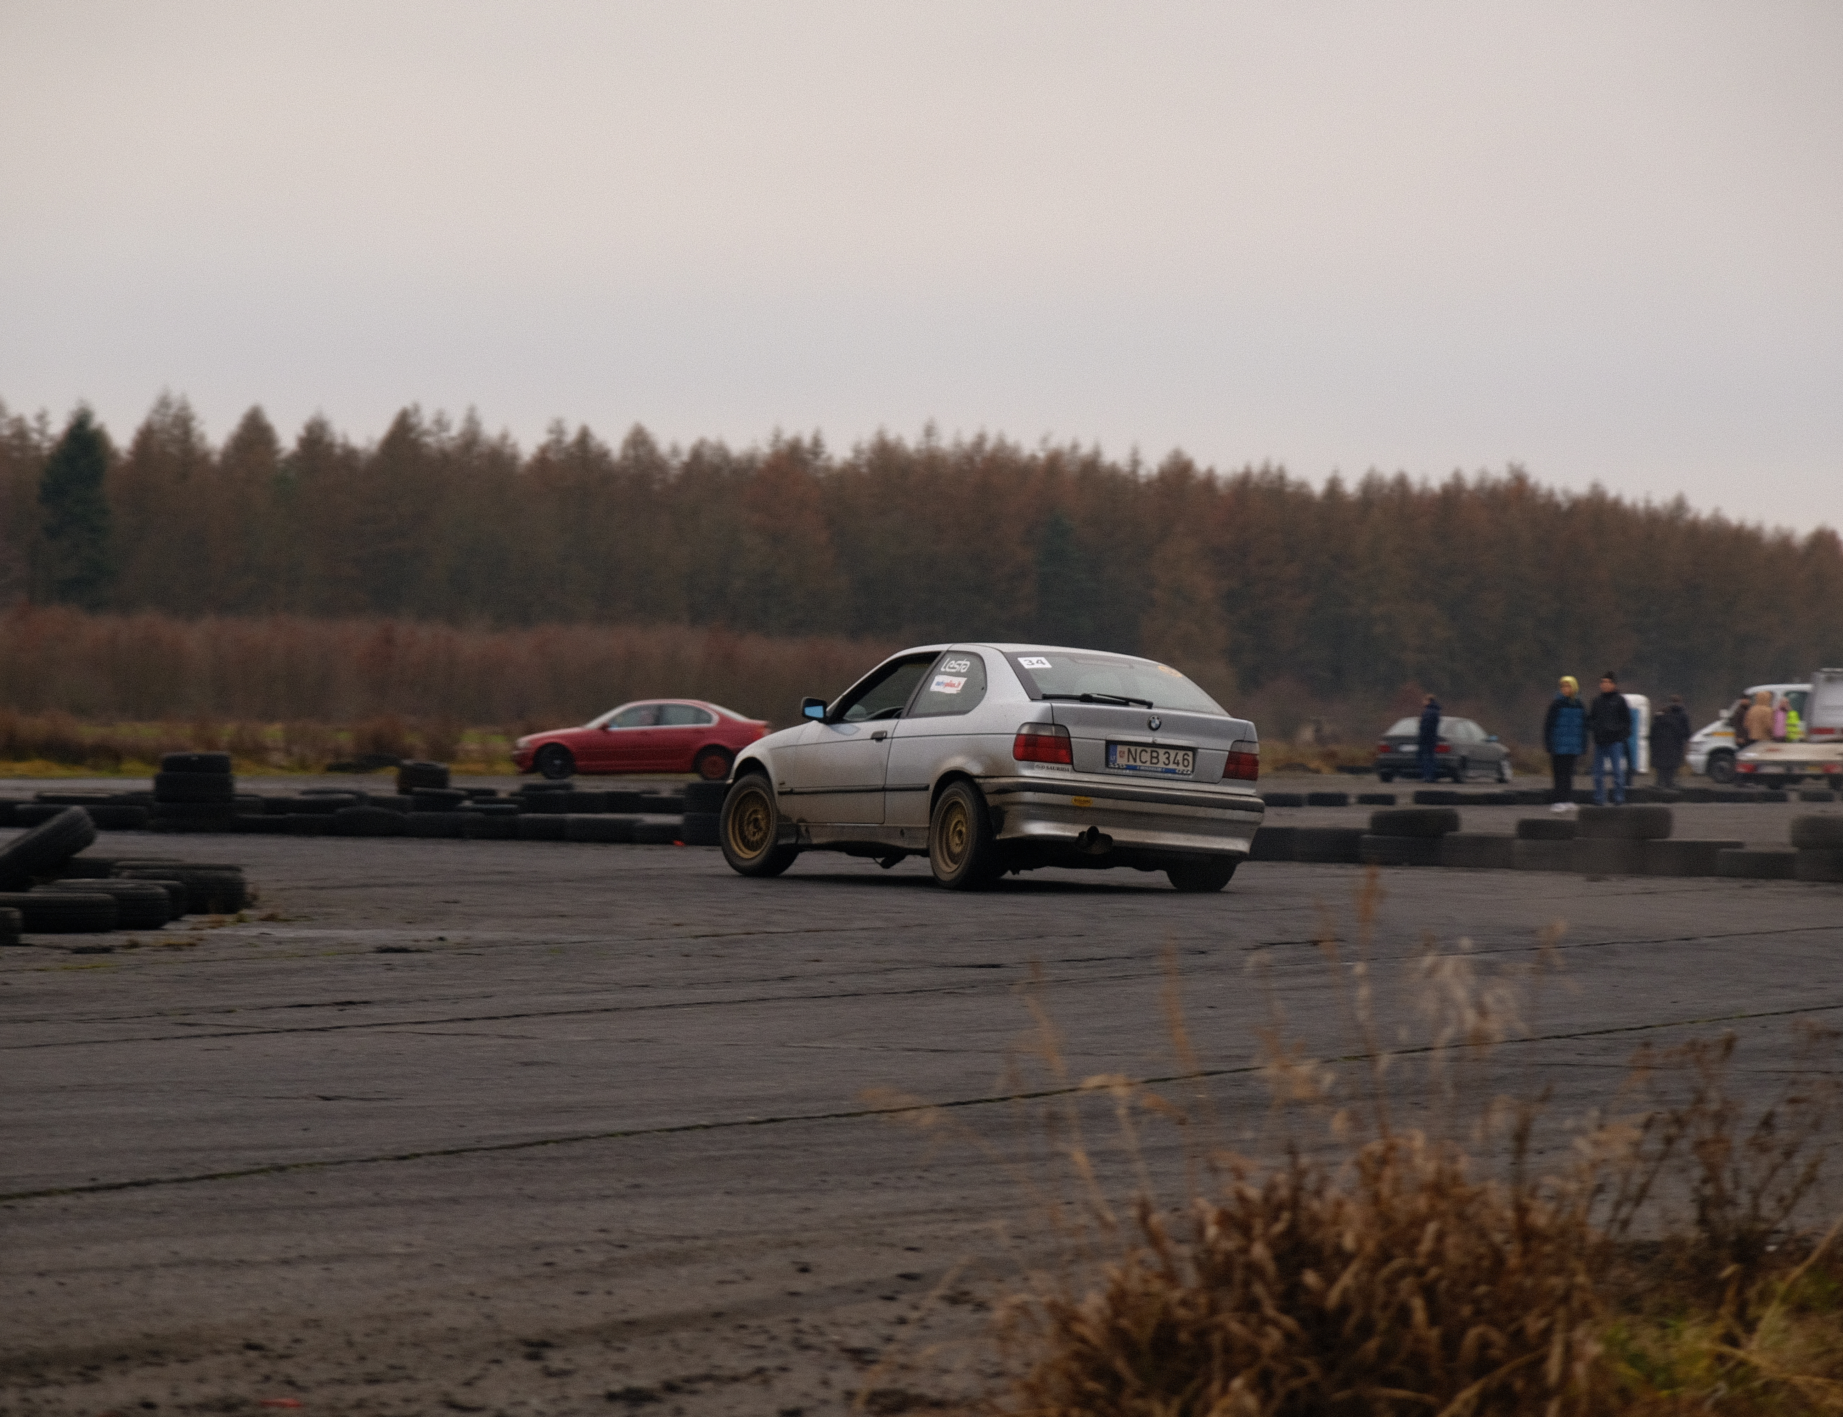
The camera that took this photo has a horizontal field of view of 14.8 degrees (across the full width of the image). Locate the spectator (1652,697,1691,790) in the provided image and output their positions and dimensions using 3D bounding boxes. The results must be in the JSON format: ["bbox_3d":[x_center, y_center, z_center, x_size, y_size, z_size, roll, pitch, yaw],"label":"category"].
[{"bbox_3d":[14.144,0.635,133.800,0.600,1.770,0.420,1,0,-18],"label":"spectator"}]

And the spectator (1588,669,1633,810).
[{"bbox_3d":[9.281,0.408,95.300,0.550,1.790,0.370,1,0,18],"label":"spectator"}]

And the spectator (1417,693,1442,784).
[{"bbox_3d":[10.192,0.601,142.000,0.350,1.770,0.480,1,0,9],"label":"spectator"}]

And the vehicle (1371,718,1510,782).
[{"bbox_3d":[10.668,0.843,143.800,1.700,1.390,4.430,1,0,20],"label":"vehicle"}]

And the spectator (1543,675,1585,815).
[{"bbox_3d":[8.417,0.458,92.600,0.530,1.760,0.380,1,0,20],"label":"spectator"}]

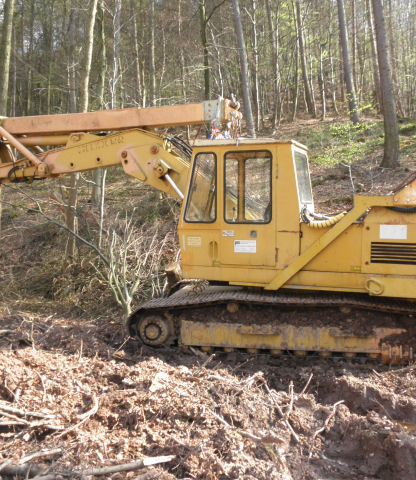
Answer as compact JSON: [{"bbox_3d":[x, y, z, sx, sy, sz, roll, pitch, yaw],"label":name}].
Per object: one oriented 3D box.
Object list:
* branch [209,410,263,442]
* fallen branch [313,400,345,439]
[{"bbox_3d":[0.218,1.469,4.100,0.520,0.130,0.080,2,3,44],"label":"branch"},{"bbox_3d":[0.978,1.456,4.200,0.090,0.230,0.420,2,3,44],"label":"fallen branch"}]

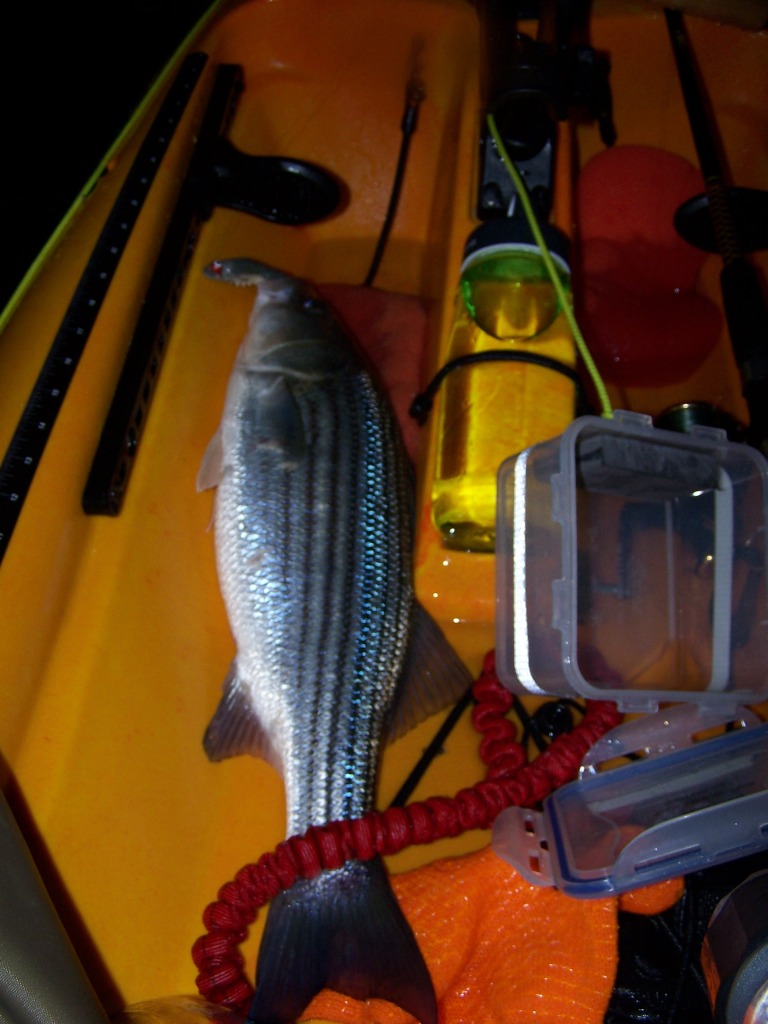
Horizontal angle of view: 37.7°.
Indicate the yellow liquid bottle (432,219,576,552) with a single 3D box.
[{"bbox_3d":[0.082,-0.085,0.739,0.086,0.086,0.213,5,64,2],"label":"yellow liquid bottle"}]

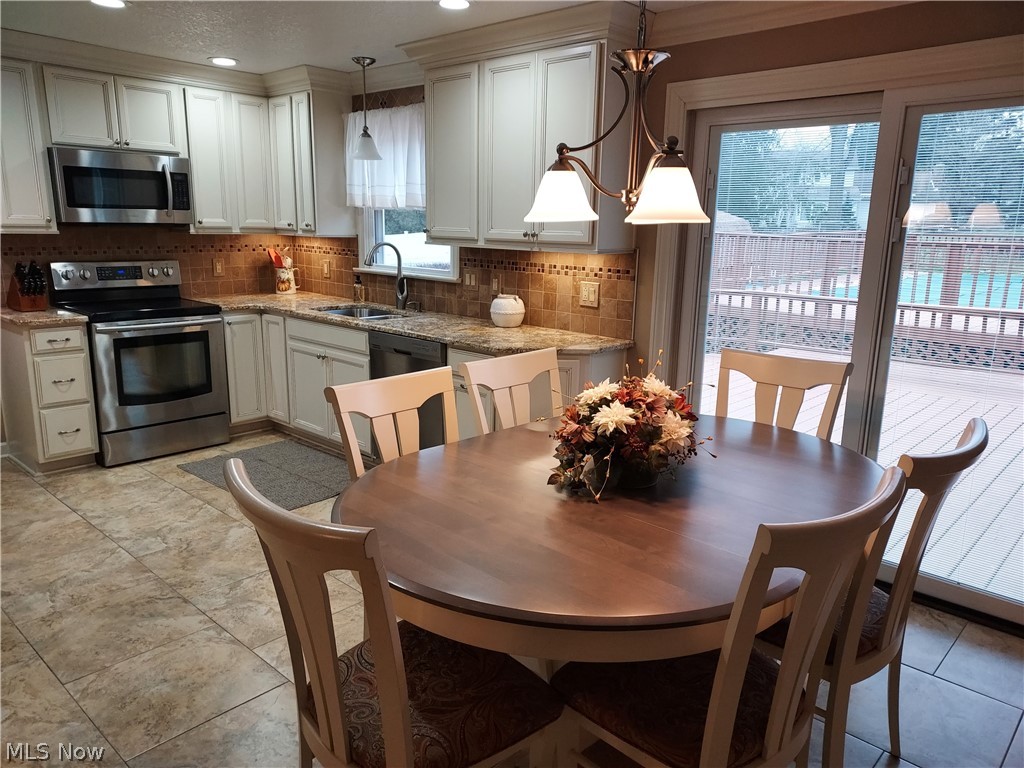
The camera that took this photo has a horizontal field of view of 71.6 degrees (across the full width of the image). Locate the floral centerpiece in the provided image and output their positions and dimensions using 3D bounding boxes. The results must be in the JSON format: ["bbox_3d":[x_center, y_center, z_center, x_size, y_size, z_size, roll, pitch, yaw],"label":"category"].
[{"bbox_3d":[0.333,0.131,2.066,0.440,0.310,0.400,2,13,0],"label":"floral centerpiece"}]

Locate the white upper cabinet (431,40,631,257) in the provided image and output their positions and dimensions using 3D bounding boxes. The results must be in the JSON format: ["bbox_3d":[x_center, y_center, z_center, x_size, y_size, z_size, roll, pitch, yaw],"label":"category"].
[{"bbox_3d":[0.069,-1.173,3.666,1.188,0.916,0.347,13,17,40],"label":"white upper cabinet"}]

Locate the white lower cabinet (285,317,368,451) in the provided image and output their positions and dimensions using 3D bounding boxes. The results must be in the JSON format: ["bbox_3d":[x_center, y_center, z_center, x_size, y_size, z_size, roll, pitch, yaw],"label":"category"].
[{"bbox_3d":[-0.956,-0.029,4.689,0.892,0.840,0.628,12,17,40],"label":"white lower cabinet"}]

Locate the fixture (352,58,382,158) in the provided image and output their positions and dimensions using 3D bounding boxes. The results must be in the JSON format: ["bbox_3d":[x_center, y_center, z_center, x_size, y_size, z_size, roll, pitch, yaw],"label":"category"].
[{"bbox_3d":[-0.878,-1.639,4.258,0.179,0.560,0.179,1,13,0],"label":"fixture"}]

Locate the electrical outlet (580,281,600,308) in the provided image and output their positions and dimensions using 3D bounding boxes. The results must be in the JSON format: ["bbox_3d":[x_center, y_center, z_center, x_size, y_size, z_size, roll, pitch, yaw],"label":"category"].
[{"bbox_3d":[0.413,-0.474,3.791,0.118,0.124,0.012,12,17,40],"label":"electrical outlet"}]

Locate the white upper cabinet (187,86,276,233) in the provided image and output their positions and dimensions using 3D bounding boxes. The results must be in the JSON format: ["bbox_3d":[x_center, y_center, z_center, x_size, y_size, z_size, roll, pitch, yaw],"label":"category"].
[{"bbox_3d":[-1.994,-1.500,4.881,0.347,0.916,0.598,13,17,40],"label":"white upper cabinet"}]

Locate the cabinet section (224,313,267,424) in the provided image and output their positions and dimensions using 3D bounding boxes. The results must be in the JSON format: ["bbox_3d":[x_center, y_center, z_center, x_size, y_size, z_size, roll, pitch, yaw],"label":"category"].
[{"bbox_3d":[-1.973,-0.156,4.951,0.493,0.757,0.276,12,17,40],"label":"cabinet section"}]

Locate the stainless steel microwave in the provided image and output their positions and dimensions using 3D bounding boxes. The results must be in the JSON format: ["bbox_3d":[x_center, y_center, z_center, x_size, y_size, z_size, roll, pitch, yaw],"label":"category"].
[{"bbox_3d":[-2.457,-1.212,4.420,0.400,0.413,0.755,12,17,40],"label":"stainless steel microwave"}]

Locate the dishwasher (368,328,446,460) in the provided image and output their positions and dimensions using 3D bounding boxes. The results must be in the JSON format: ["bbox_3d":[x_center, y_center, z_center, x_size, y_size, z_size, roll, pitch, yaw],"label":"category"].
[{"bbox_3d":[-0.389,0.119,4.205,0.610,0.855,0.635,12,17,40],"label":"dishwasher"}]

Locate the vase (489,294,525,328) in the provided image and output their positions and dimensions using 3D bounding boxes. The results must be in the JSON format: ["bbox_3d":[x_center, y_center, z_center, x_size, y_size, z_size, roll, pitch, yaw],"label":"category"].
[{"bbox_3d":[-0.031,-0.409,3.987,0.194,0.176,0.194,1,13,0],"label":"vase"}]

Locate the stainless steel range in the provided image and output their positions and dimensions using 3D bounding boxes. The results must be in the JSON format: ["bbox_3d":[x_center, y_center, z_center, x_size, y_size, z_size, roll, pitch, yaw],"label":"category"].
[{"bbox_3d":[-2.363,-0.170,4.553,0.695,1.178,0.762,12,17,40],"label":"stainless steel range"}]

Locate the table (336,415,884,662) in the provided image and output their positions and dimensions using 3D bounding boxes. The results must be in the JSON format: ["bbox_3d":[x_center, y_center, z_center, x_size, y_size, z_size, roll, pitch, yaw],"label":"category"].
[{"bbox_3d":[0.353,0.650,2.204,1.800,0.762,1.230,-10,17,-41],"label":"table"}]

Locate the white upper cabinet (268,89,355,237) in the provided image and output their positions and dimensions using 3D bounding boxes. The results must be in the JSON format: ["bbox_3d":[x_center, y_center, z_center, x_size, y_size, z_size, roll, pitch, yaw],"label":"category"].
[{"bbox_3d":[-1.391,-1.512,4.978,0.527,0.920,0.337,12,17,40],"label":"white upper cabinet"}]

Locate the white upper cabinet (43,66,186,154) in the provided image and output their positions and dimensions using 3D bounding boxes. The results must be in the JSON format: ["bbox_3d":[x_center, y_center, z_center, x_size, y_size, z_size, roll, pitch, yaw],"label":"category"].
[{"bbox_3d":[-2.448,-1.631,4.328,0.347,0.433,0.775,13,17,40],"label":"white upper cabinet"}]

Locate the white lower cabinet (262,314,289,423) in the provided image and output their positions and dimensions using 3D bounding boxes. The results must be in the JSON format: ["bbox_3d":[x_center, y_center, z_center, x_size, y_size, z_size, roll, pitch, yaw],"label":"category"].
[{"bbox_3d":[-1.388,-0.150,5.001,0.280,0.766,0.638,13,17,40],"label":"white lower cabinet"}]

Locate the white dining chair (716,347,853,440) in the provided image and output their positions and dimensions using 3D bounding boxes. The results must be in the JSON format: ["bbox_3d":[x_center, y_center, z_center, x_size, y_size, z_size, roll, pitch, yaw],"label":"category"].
[{"bbox_3d":[0.919,0.421,2.701,0.492,1.005,0.553,10,15,32],"label":"white dining chair"}]

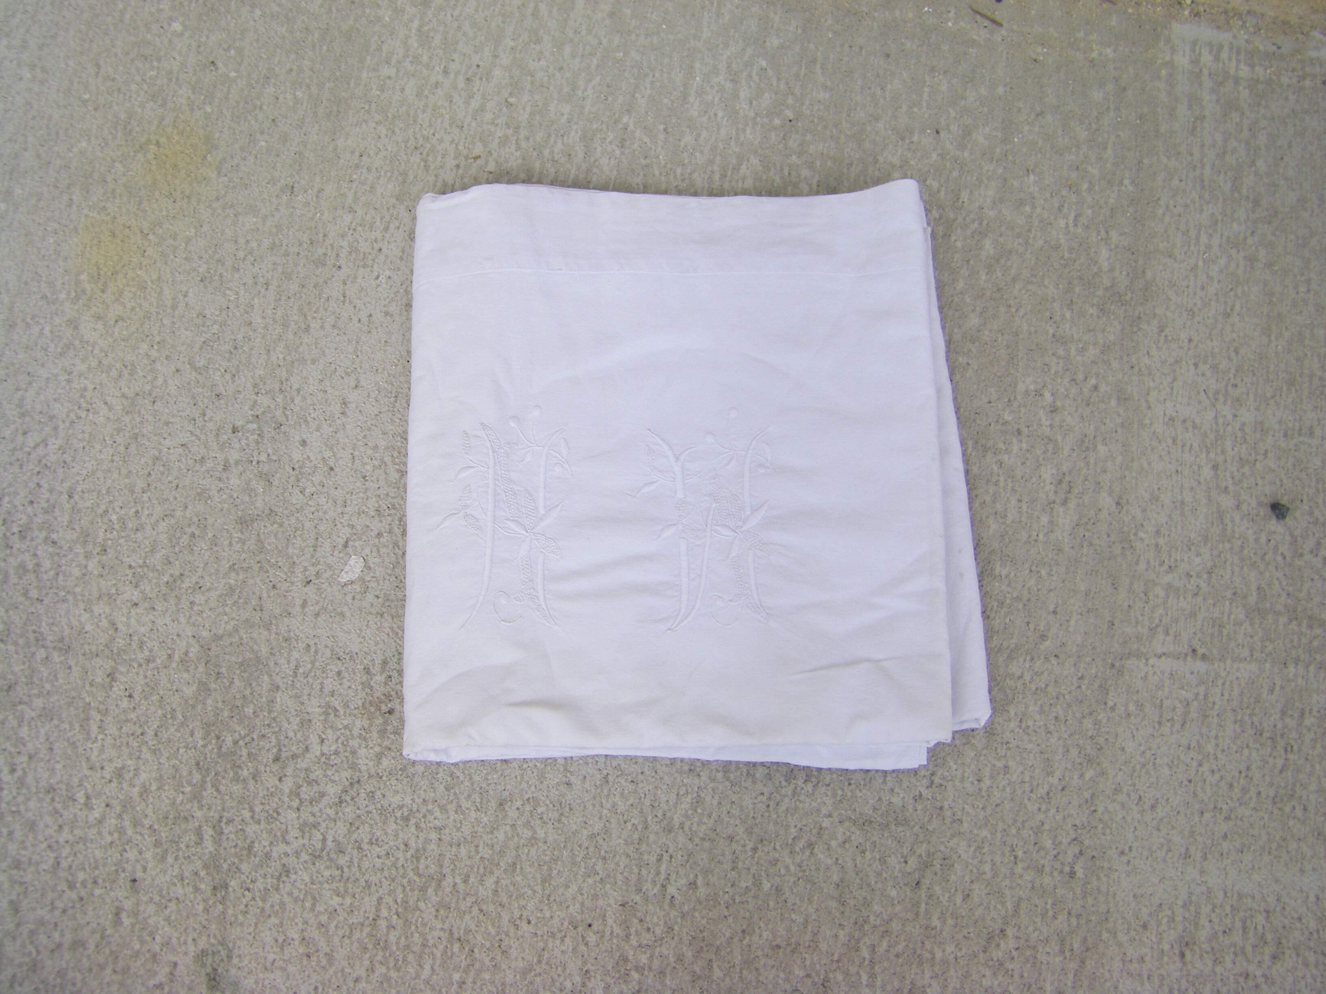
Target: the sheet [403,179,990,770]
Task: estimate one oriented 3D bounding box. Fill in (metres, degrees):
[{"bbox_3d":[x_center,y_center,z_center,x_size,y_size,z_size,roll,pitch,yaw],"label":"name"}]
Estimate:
[{"bbox_3d":[0.028,-0.025,1.176,0.460,0.040,0.481,0,77,-1],"label":"sheet"}]

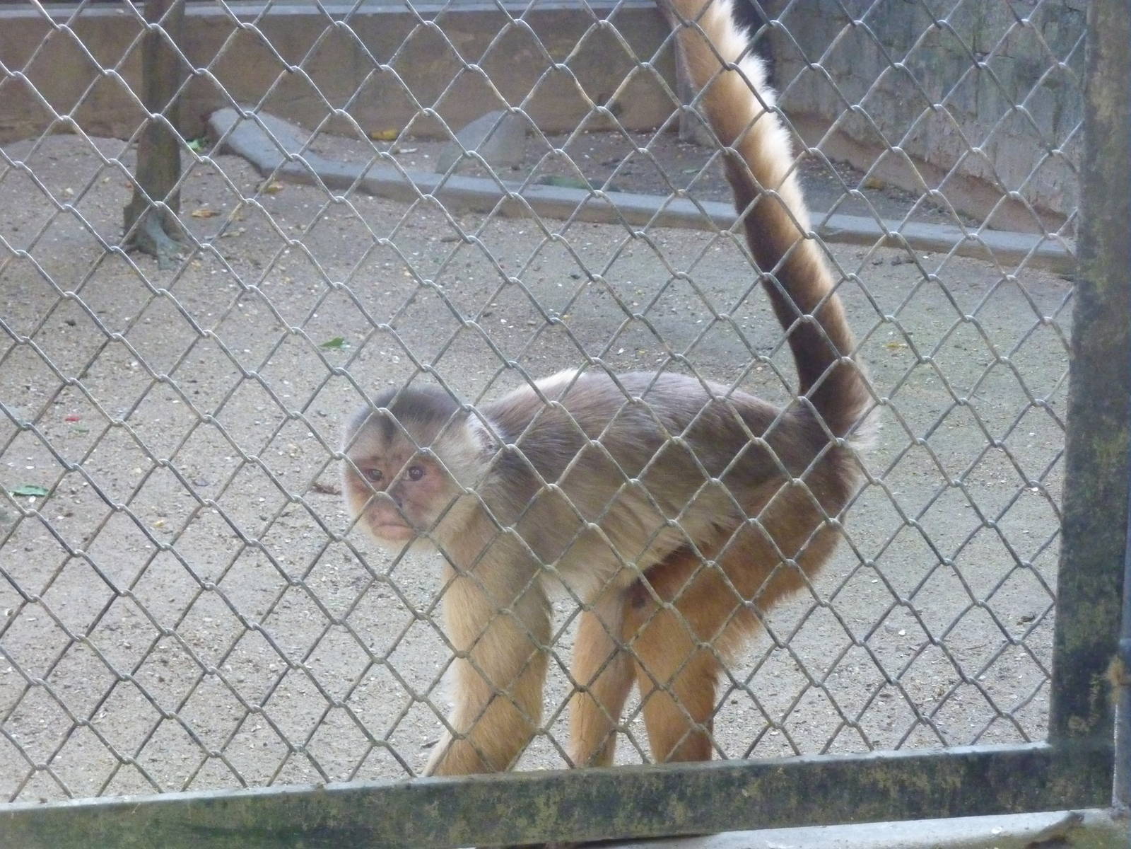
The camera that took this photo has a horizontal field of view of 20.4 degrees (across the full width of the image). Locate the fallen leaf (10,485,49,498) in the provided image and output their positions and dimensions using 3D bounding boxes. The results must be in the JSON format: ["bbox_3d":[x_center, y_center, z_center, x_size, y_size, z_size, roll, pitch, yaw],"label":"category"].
[{"bbox_3d":[-0.517,0.064,3.030,0.041,0.006,0.020,5,17,14],"label":"fallen leaf"}]

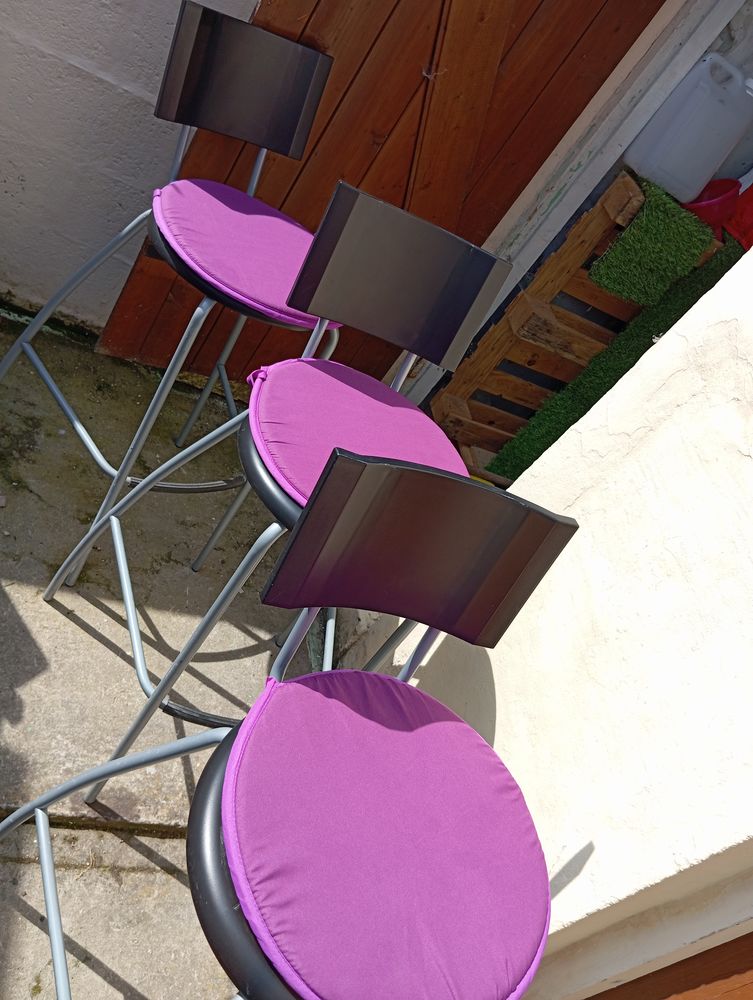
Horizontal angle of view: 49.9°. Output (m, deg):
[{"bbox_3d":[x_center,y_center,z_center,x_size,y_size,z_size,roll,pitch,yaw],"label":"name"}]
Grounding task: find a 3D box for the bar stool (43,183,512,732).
[{"bbox_3d":[-0.136,0.069,1.346,0.538,1.007,0.490,15,42,-32],"label":"bar stool"}]

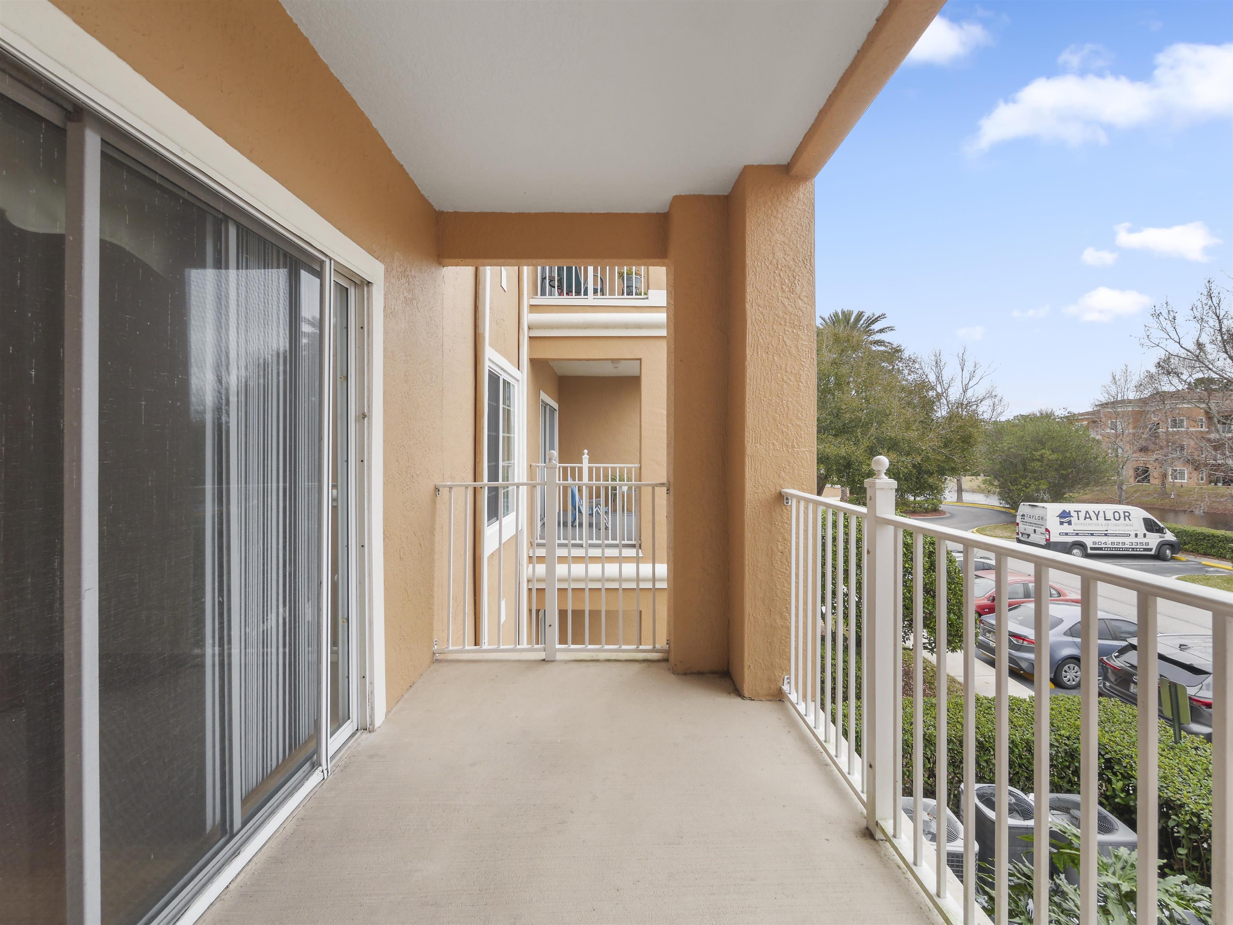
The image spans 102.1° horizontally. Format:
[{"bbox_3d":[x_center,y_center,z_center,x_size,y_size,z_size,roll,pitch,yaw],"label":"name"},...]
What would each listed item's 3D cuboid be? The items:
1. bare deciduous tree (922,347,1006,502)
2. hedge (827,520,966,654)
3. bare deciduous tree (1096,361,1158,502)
[{"bbox_3d":[33.400,-3.700,48.000,6.800,15.000,6.800,0,1,0],"label":"bare deciduous tree"},{"bbox_3d":[6.100,2.750,10.800,2.600,3.300,2.600,0,1,0],"label":"hedge"},{"bbox_3d":[34.000,-1.000,33.500,3.800,11.000,3.800,0,1,0],"label":"bare deciduous tree"}]

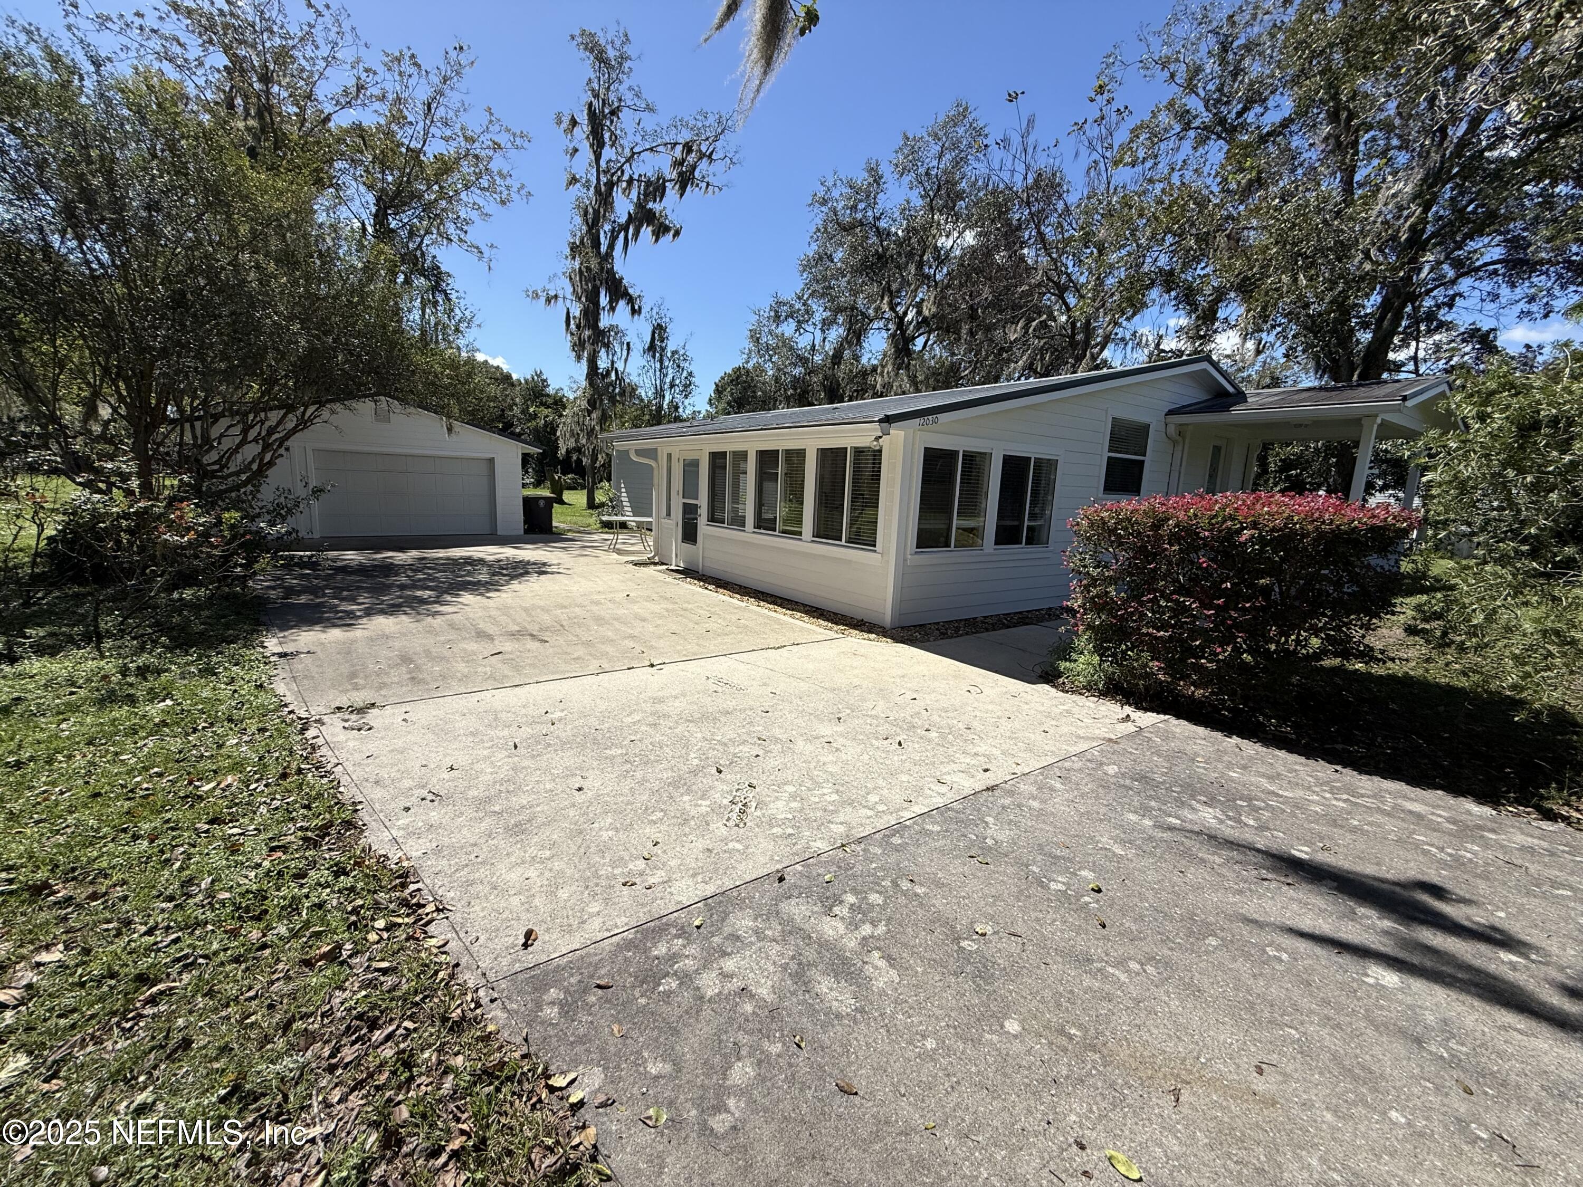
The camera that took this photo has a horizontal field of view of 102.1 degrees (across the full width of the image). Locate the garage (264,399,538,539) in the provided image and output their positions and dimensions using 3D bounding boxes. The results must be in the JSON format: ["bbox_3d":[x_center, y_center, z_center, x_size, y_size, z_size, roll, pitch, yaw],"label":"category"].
[{"bbox_3d":[-12.070,-3.691,18.679,7.500,3.500,7.200,-4,12,-35],"label":"garage"}]

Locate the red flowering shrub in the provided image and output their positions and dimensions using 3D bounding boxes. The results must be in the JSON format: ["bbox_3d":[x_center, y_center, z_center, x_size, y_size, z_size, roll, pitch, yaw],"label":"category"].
[{"bbox_3d":[4.388,-0.067,6.228,4.200,1.670,1.400,-4,12,-35],"label":"red flowering shrub"}]

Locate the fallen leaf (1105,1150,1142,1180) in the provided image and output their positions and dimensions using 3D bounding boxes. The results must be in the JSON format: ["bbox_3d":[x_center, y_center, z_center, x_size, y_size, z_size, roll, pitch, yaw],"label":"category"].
[{"bbox_3d":[0.821,1.413,1.586,0.043,0.014,0.085,-4,12,-35],"label":"fallen leaf"}]

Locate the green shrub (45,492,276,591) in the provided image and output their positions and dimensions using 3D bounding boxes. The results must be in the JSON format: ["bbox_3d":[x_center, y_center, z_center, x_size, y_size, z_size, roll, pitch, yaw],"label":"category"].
[{"bbox_3d":[-8.350,-0.764,8.580,2.250,1.220,1.900,-4,12,-35],"label":"green shrub"}]

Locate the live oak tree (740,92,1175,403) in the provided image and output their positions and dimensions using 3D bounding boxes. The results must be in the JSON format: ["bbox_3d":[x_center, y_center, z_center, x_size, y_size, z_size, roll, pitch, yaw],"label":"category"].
[{"bbox_3d":[6.773,-12.088,28.701,17.500,18.000,15.000,4,10,11],"label":"live oak tree"}]

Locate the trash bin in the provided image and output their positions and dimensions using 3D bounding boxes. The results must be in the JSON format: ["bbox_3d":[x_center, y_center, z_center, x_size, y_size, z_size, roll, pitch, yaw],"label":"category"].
[{"bbox_3d":[-7.332,-2.312,18.778,0.650,1.100,0.760,-4,12,-35],"label":"trash bin"}]

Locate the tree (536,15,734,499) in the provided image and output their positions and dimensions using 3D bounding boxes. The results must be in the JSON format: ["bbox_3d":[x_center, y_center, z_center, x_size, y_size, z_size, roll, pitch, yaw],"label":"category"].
[{"bbox_3d":[-8.276,-16.216,33.589,10.900,23.300,9.000,-4,12,-35],"label":"tree"}]

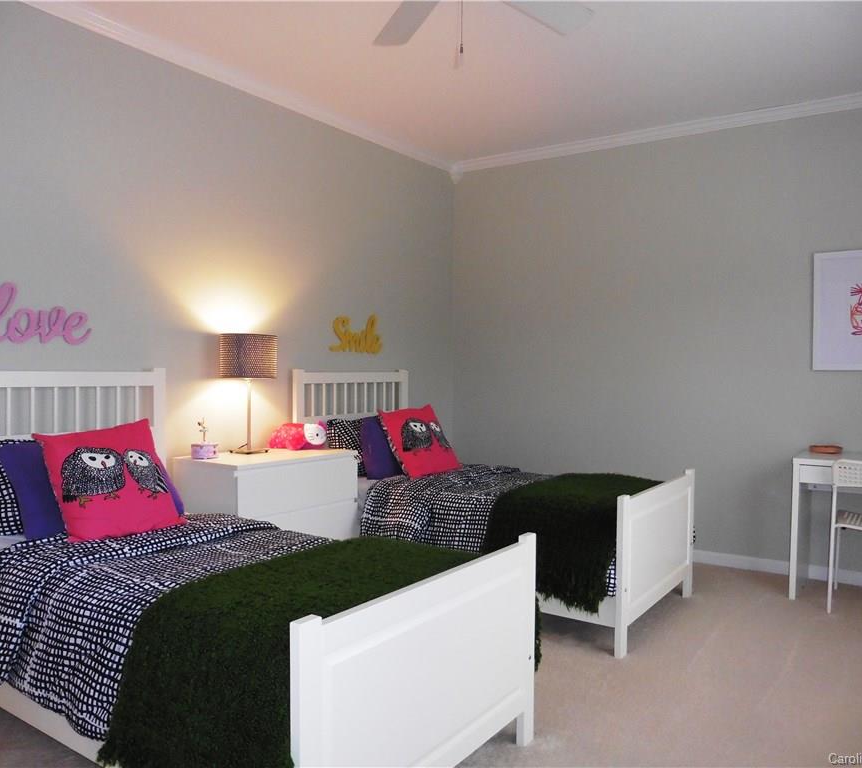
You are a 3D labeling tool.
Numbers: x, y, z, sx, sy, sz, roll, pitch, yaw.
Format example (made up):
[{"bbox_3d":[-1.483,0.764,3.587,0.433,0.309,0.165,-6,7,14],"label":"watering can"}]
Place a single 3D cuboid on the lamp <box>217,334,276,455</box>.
[{"bbox_3d":[-0.933,0.042,3.652,0.285,0.615,0.285,0,1,0],"label":"lamp"}]

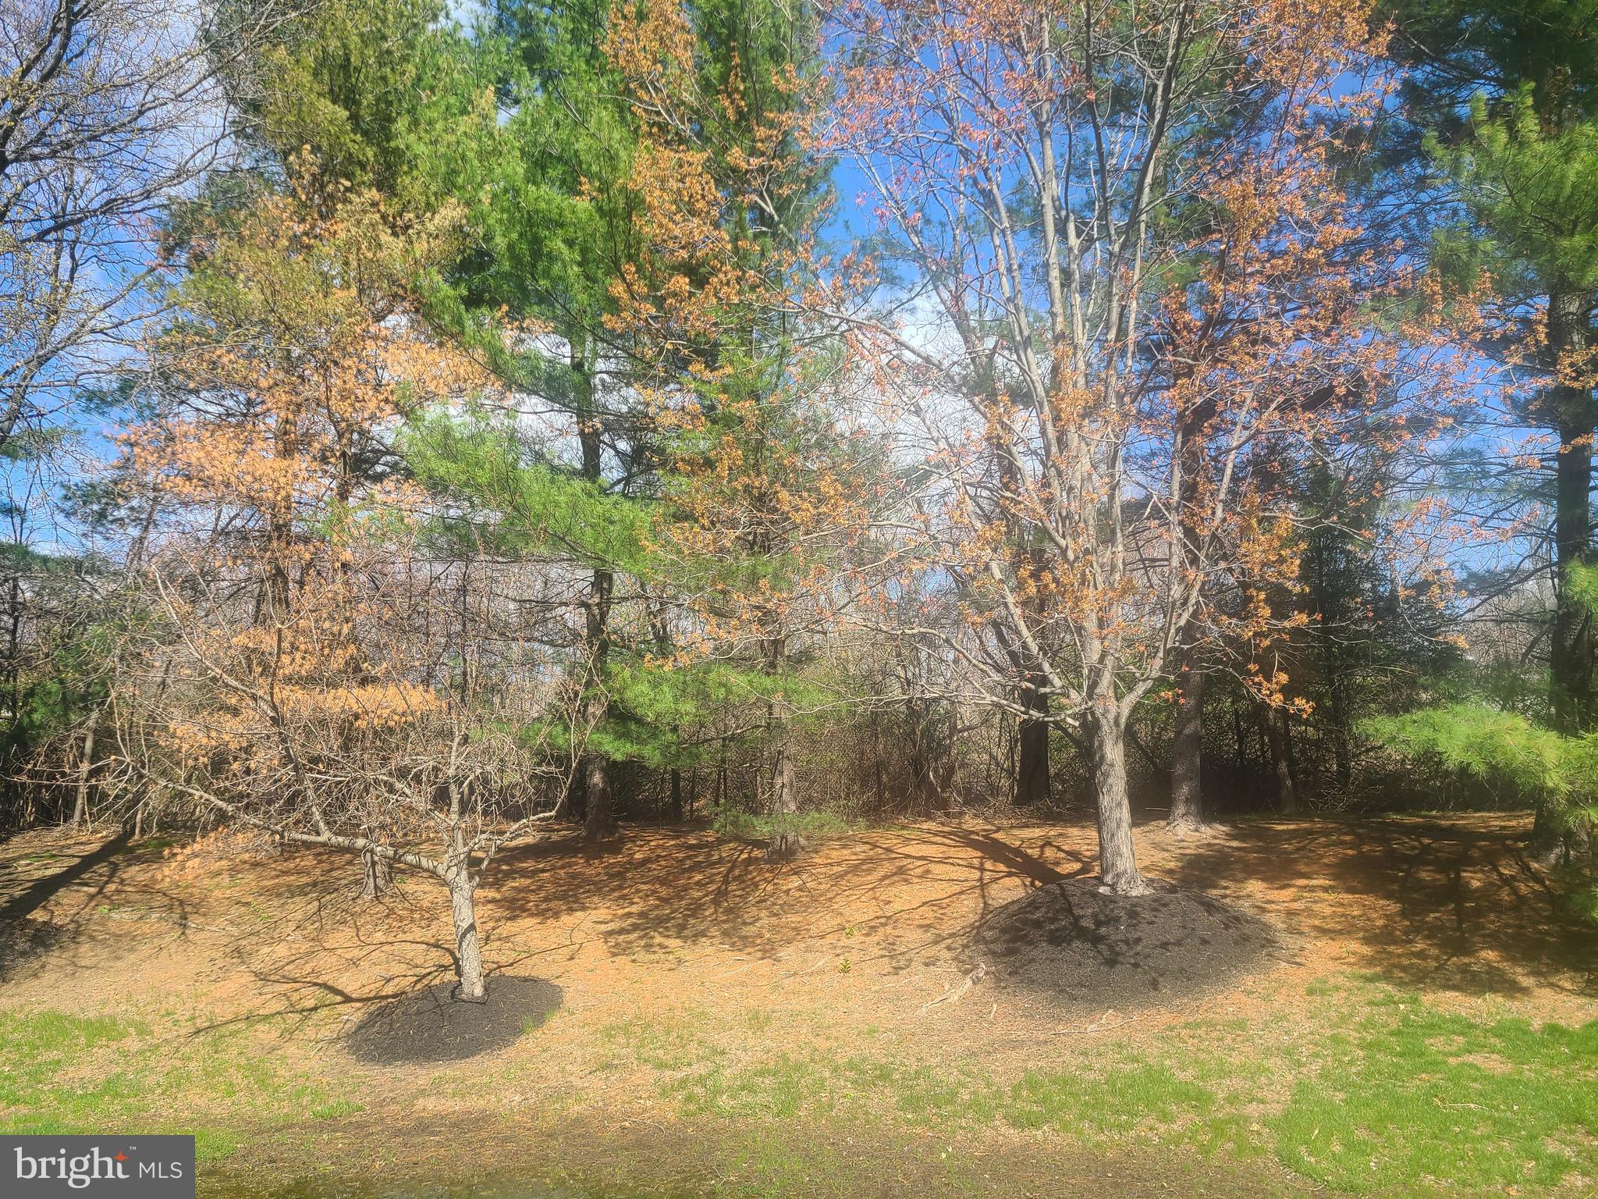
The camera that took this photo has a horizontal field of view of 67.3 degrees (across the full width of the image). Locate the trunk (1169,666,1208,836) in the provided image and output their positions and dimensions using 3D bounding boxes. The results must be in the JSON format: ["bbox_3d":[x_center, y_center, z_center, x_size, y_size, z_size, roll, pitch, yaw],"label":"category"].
[{"bbox_3d":[4.212,1.623,13.000,0.419,1.798,0.379,0,0,0],"label":"trunk"}]

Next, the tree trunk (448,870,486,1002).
[{"bbox_3d":[-1.909,1.931,6.900,0.194,0.754,0.172,0,0,0],"label":"tree trunk"}]

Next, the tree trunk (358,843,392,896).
[{"bbox_3d":[-3.355,2.149,9.500,0.257,0.415,0.247,0,0,0],"label":"tree trunk"}]

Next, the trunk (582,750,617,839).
[{"bbox_3d":[-2.047,2.021,12.300,0.333,0.908,0.307,0,0,0],"label":"trunk"}]

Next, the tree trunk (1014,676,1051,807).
[{"bbox_3d":[2.813,1.719,14.500,0.422,1.584,0.392,0,0,0],"label":"tree trunk"}]

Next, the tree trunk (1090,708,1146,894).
[{"bbox_3d":[2.498,1.594,9.400,0.411,1.437,0.372,0,0,0],"label":"tree trunk"}]

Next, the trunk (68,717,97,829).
[{"bbox_3d":[-7.881,1.908,13.200,0.220,1.222,0.165,7,0,0],"label":"trunk"}]

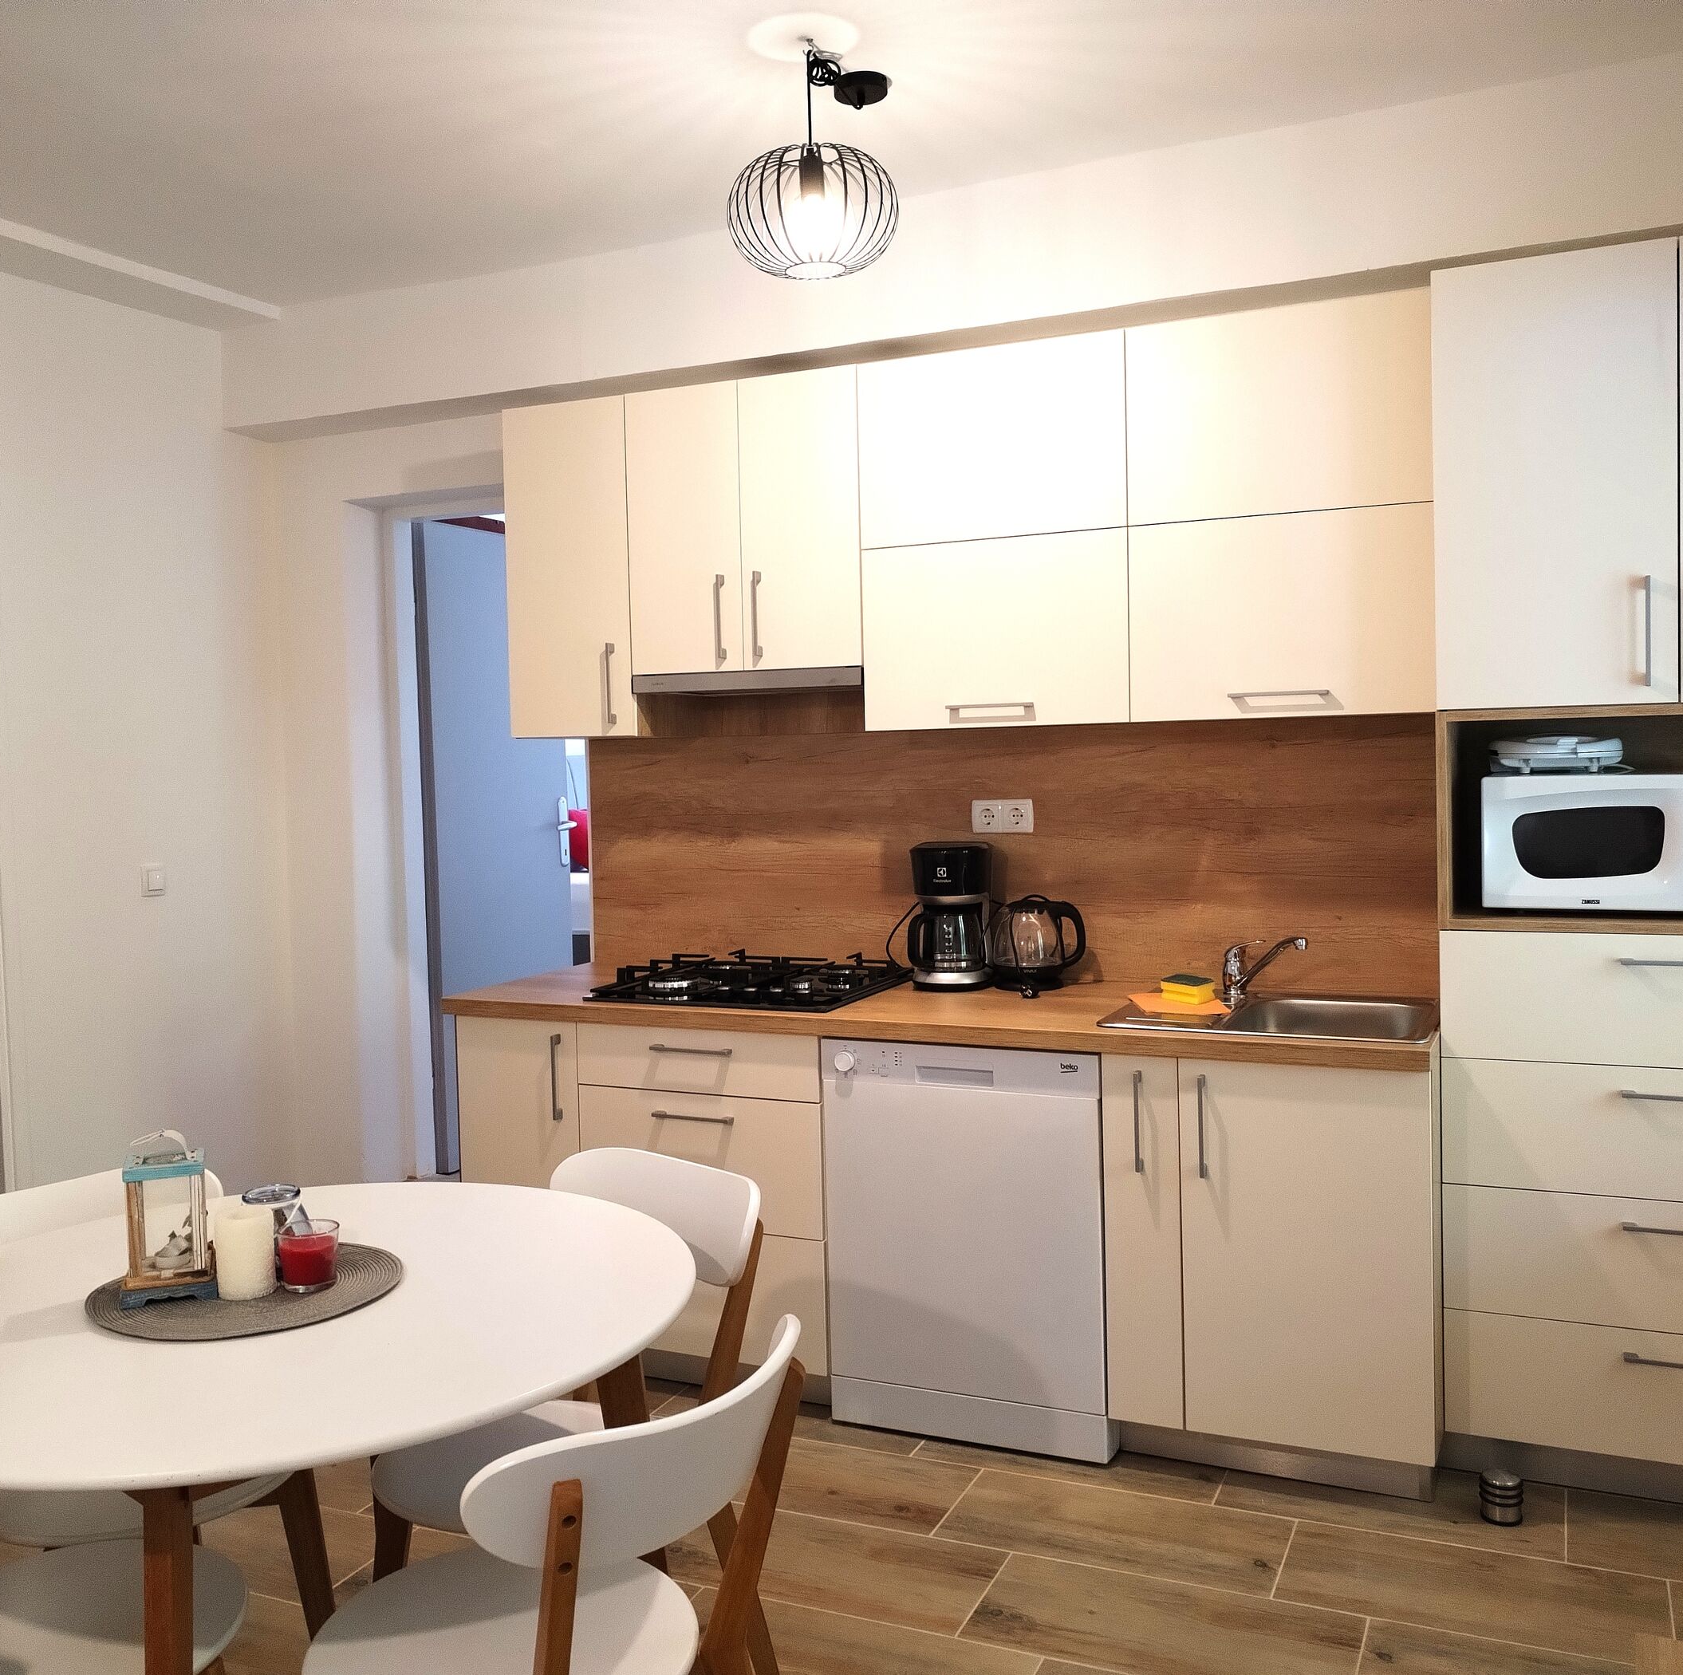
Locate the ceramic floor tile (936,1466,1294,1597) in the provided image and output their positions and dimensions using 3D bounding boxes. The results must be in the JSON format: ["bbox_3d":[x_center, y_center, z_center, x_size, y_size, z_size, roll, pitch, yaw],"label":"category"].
[{"bbox_3d":[0.494,1.253,3.030,0.602,0.010,0.297,0,3,24],"label":"ceramic floor tile"}]

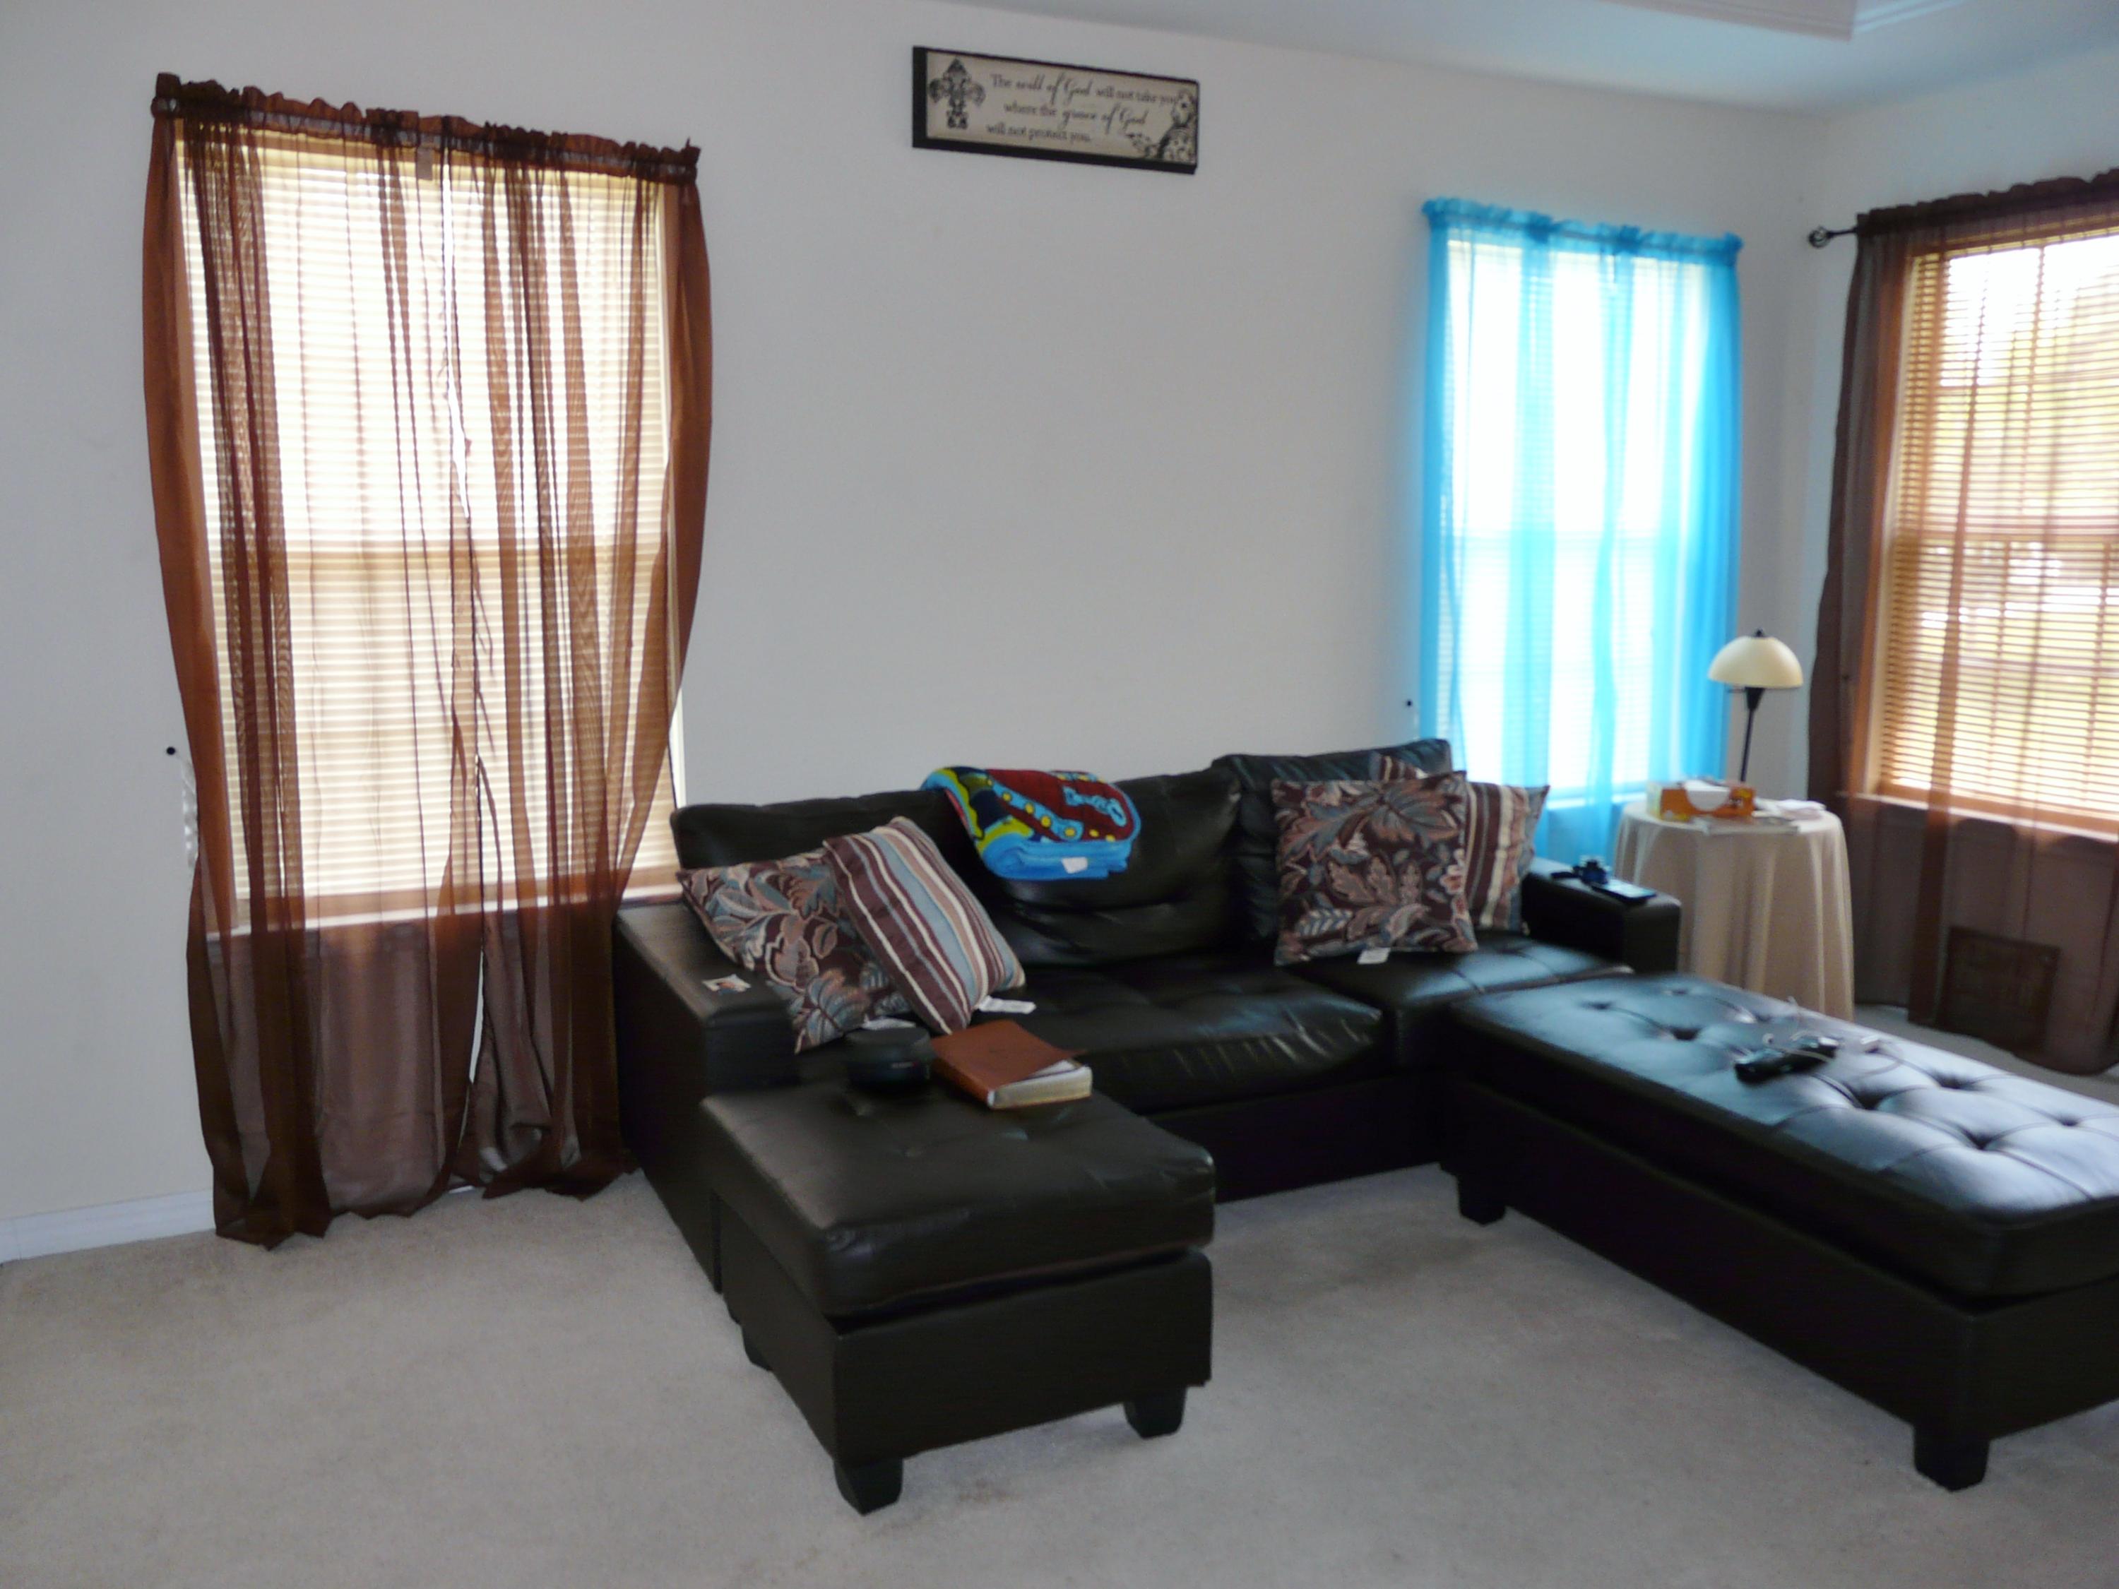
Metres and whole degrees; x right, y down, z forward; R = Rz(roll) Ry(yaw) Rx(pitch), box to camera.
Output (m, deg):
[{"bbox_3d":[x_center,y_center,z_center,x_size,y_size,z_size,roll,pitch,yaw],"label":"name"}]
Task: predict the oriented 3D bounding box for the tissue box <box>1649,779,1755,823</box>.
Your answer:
[{"bbox_3d":[1.559,0.013,4.171,0.230,0.078,0.115,-1,9,-4],"label":"tissue box"}]

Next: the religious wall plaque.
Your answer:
[{"bbox_3d":[0.006,-1.484,3.736,0.666,0.188,0.041,-4,10,-25],"label":"religious wall plaque"}]

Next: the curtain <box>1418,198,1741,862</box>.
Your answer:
[{"bbox_3d":[1.356,-0.412,4.503,1.040,2.113,0.101,-4,10,-25],"label":"curtain"}]

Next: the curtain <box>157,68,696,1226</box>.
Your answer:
[{"bbox_3d":[-1.155,-0.222,3.318,1.017,2.117,0.128,-4,10,-25],"label":"curtain"}]

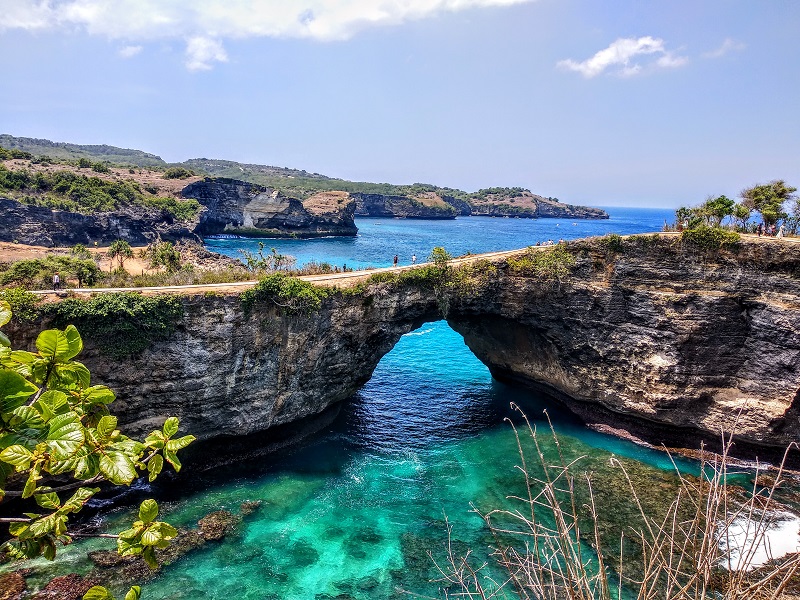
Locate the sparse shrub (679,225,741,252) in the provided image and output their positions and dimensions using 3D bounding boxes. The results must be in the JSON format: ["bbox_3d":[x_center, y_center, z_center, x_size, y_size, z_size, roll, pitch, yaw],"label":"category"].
[{"bbox_3d":[37.651,-7.660,73.000,6.105,2.720,4.200,7,11,27],"label":"sparse shrub"}]

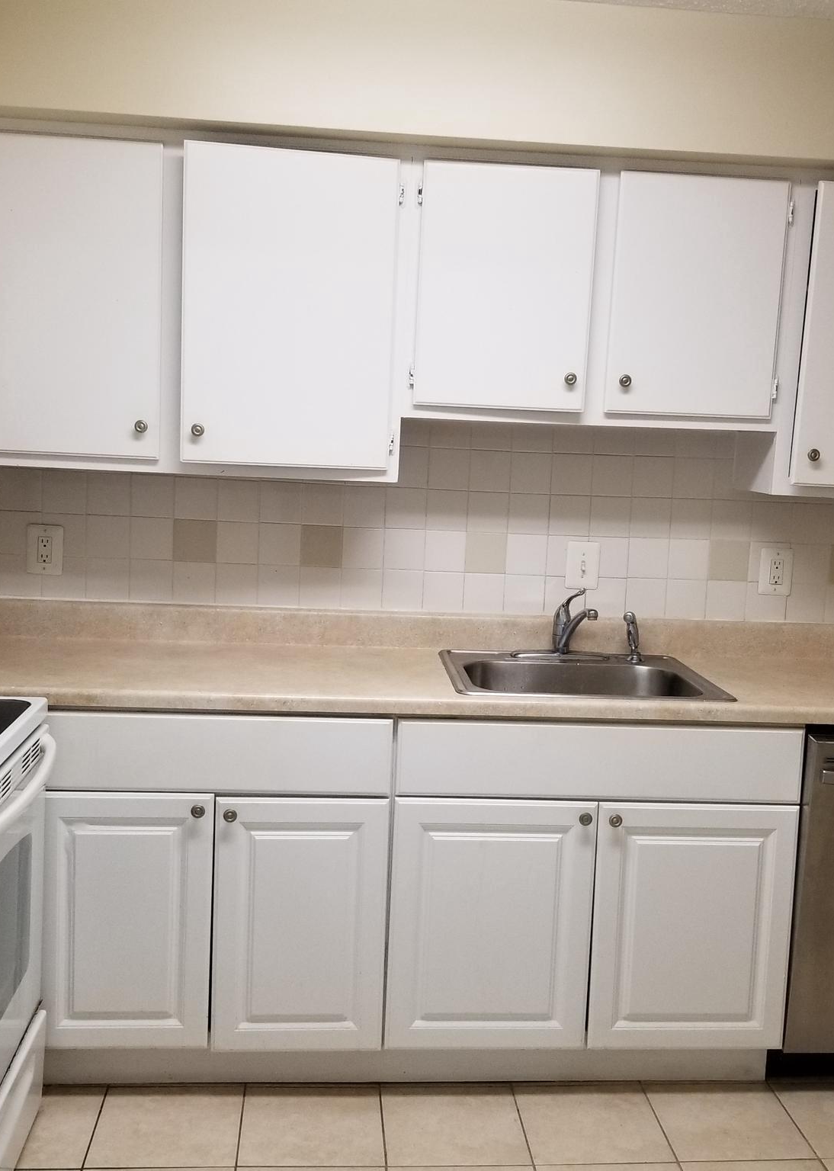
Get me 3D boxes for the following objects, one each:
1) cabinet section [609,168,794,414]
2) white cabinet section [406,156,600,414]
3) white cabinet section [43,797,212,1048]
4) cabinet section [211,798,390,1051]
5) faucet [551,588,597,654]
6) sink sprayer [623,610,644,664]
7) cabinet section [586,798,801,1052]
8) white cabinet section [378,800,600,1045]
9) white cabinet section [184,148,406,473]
[{"bbox_3d":[0.642,-0.688,2.877,0.397,0.545,0.294,2,8,-5],"label":"cabinet section"},{"bbox_3d":[0.192,-0.701,2.839,0.399,0.546,0.294,2,8,-5],"label":"white cabinet section"},{"bbox_3d":[-0.642,0.678,2.772,0.358,0.567,0.575,2,8,-5],"label":"white cabinet section"},{"bbox_3d":[-0.274,0.694,2.804,0.363,0.569,0.575,2,8,-5],"label":"cabinet section"},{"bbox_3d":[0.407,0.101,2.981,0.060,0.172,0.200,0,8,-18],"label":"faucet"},{"bbox_3d":[0.555,0.130,3.026,0.046,0.128,0.058,5,8,17],"label":"sink sprayer"},{"bbox_3d":[0.586,0.722,2.879,0.443,0.568,0.575,2,8,-5],"label":"cabinet section"},{"bbox_3d":[0.148,0.721,2.863,0.454,0.580,0.540,2,7,-4],"label":"white cabinet section"},{"bbox_3d":[-0.302,-0.642,2.804,0.477,0.701,0.297,2,8,-5],"label":"white cabinet section"}]

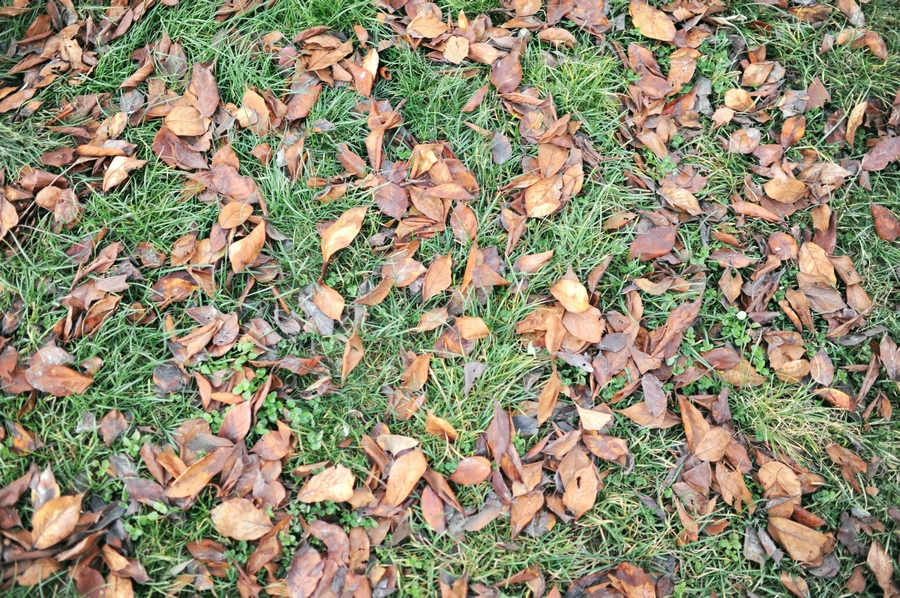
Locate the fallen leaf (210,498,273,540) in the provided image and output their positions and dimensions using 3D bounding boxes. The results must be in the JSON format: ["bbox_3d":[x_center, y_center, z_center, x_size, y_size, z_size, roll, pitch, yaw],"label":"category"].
[{"bbox_3d":[-0.304,0.323,1.278,0.094,0.018,0.058,11,64,6],"label":"fallen leaf"}]

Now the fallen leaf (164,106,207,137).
[{"bbox_3d":[-0.485,-0.328,1.609,0.081,0.018,0.066,2,63,1],"label":"fallen leaf"}]

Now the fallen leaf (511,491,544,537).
[{"bbox_3d":[0.107,0.311,1.284,0.040,0.020,0.085,31,67,15],"label":"fallen leaf"}]

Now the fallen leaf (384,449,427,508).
[{"bbox_3d":[-0.065,0.270,1.324,0.044,0.020,0.098,21,67,10],"label":"fallen leaf"}]

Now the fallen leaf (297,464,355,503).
[{"bbox_3d":[-0.185,0.284,1.298,0.086,0.020,0.061,-24,66,-12],"label":"fallen leaf"}]

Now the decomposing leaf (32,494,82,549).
[{"bbox_3d":[-0.575,0.323,1.278,0.062,0.020,0.097,33,68,15],"label":"decomposing leaf"}]

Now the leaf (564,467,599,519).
[{"bbox_3d":[0.202,0.291,1.314,0.044,0.020,0.086,18,66,8],"label":"leaf"}]

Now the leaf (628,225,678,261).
[{"bbox_3d":[0.347,-0.096,1.491,0.110,0.020,0.049,-33,67,-15],"label":"leaf"}]

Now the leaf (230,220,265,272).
[{"bbox_3d":[-0.342,-0.090,1.492,0.047,0.025,0.110,19,66,9],"label":"leaf"}]

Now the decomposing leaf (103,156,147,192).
[{"bbox_3d":[-0.592,-0.229,1.559,0.052,0.022,0.092,38,69,17],"label":"decomposing leaf"}]

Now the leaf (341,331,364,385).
[{"bbox_3d":[-0.162,0.092,1.407,0.031,0.025,0.103,9,65,4],"label":"leaf"}]

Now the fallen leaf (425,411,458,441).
[{"bbox_3d":[-0.012,0.197,1.358,0.060,0.022,0.029,36,70,15],"label":"fallen leaf"}]

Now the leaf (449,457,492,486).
[{"bbox_3d":[0.032,0.262,1.328,0.066,0.018,0.041,-17,66,-8],"label":"leaf"}]

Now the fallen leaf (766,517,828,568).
[{"bbox_3d":[0.514,0.350,1.287,0.094,0.025,0.051,24,67,11],"label":"fallen leaf"}]

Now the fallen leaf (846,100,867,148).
[{"bbox_3d":[0.747,-0.319,1.599,0.024,0.025,0.114,24,67,11],"label":"fallen leaf"}]

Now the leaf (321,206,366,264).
[{"bbox_3d":[-0.184,-0.115,1.500,0.044,0.028,0.129,27,66,13],"label":"leaf"}]

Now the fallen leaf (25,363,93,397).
[{"bbox_3d":[-0.619,0.128,1.377,0.111,0.020,0.051,7,63,4],"label":"fallen leaf"}]

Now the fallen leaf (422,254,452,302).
[{"bbox_3d":[-0.021,-0.035,1.466,0.043,0.020,0.098,24,67,11],"label":"fallen leaf"}]

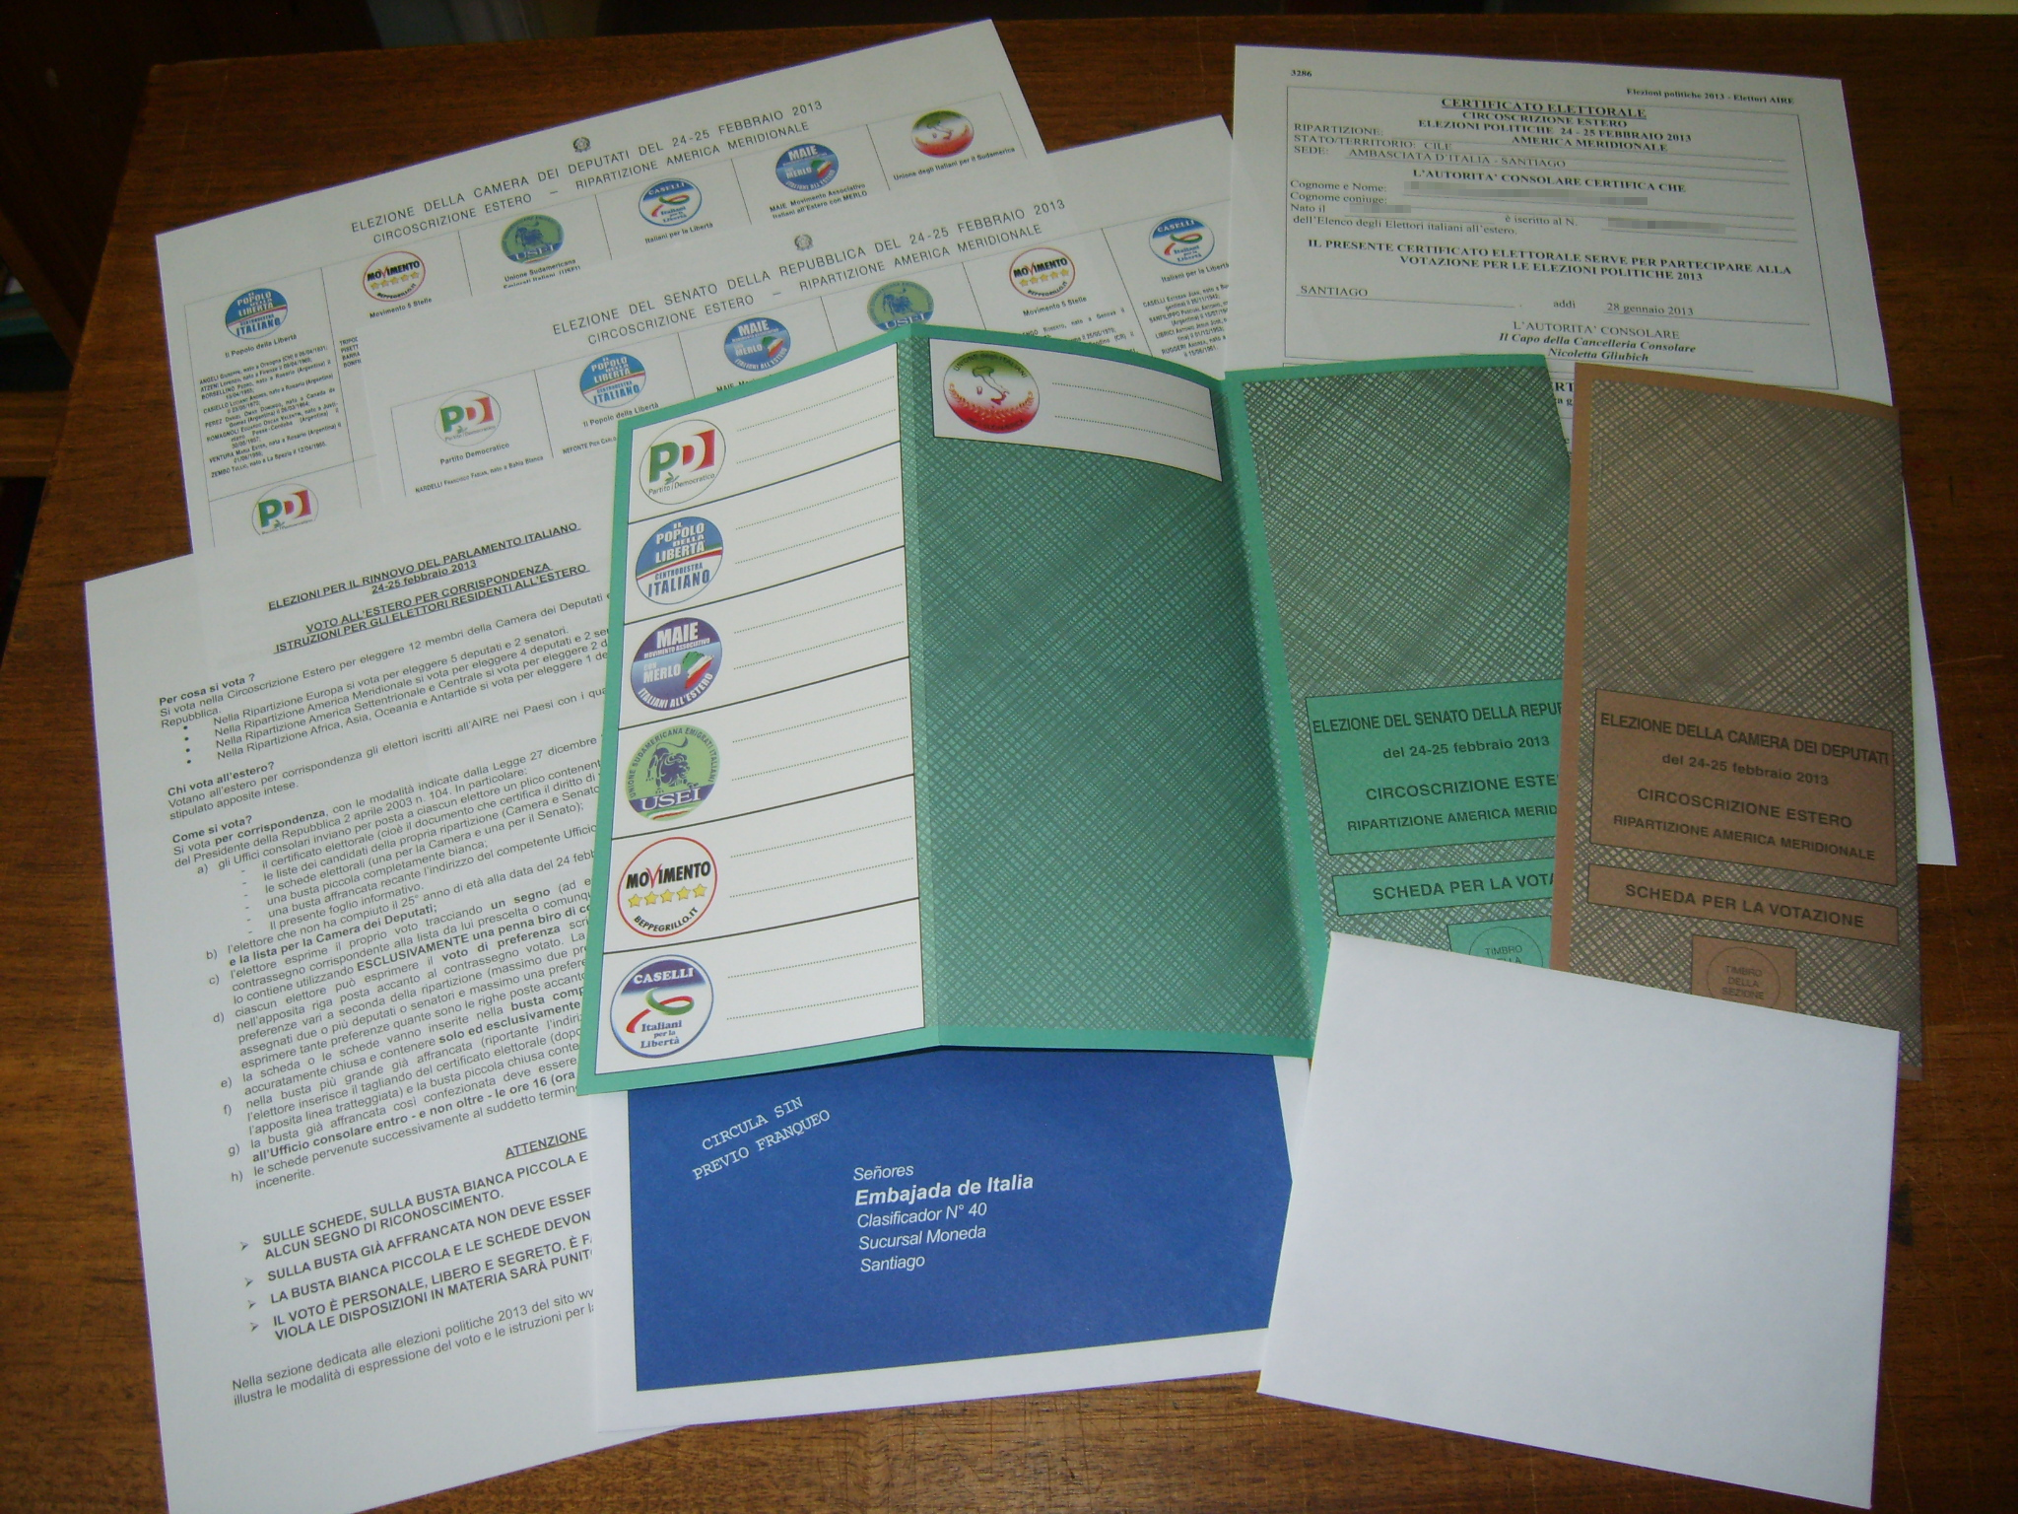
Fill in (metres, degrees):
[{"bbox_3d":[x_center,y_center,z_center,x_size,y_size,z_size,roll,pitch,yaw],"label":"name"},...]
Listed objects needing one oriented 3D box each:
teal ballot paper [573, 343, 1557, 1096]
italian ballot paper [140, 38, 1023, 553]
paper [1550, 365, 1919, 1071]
[{"bbox_3d":[0.028,-0.026,0.590,0.304,0.040,0.229,-3,64,0],"label":"teal ballot paper"},{"bbox_3d":[-0.117,-0.132,0.667,0.297,0.008,0.210,-16,65,-6],"label":"italian ballot paper"},{"bbox_3d":[0.213,-0.019,0.597,0.101,0.012,0.228,8,64,5],"label":"paper"}]

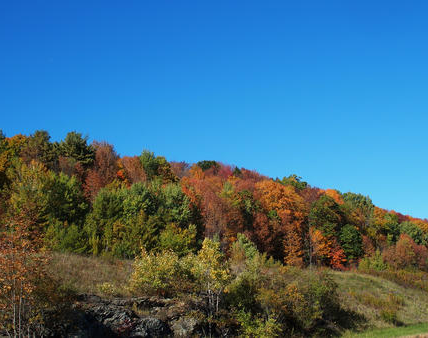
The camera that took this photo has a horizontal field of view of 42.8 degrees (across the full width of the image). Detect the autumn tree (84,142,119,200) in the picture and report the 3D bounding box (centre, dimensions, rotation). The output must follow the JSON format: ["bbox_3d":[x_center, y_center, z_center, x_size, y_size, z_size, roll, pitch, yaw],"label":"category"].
[{"bbox_3d":[-21.211,0.943,103.000,6.580,12.510,6.580,0,-12,0],"label":"autumn tree"}]

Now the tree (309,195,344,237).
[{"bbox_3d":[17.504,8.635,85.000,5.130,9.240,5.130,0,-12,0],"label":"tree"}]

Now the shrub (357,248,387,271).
[{"bbox_3d":[20.309,11.596,70.000,3.730,2.790,3.360,0,-12,0],"label":"shrub"}]

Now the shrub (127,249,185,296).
[{"bbox_3d":[-2.316,4.188,22.000,2.270,1.950,2.040,0,-12,0],"label":"shrub"}]

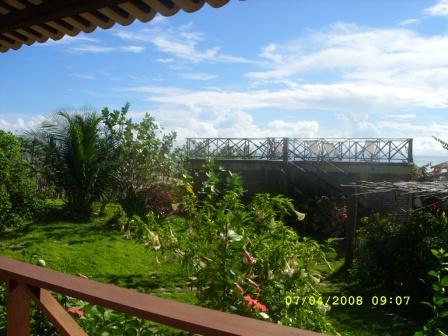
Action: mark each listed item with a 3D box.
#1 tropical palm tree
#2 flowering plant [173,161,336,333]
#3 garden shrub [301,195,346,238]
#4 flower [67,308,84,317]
[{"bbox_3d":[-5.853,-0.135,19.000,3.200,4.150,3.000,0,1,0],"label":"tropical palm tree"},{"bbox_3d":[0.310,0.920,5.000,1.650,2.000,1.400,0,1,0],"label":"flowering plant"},{"bbox_3d":[3.208,1.516,15.700,1.400,1.350,1.250,0,1,0],"label":"garden shrub"},{"bbox_3d":[-0.936,0.911,3.100,0.110,0.055,0.100,0,1,0],"label":"flower"}]

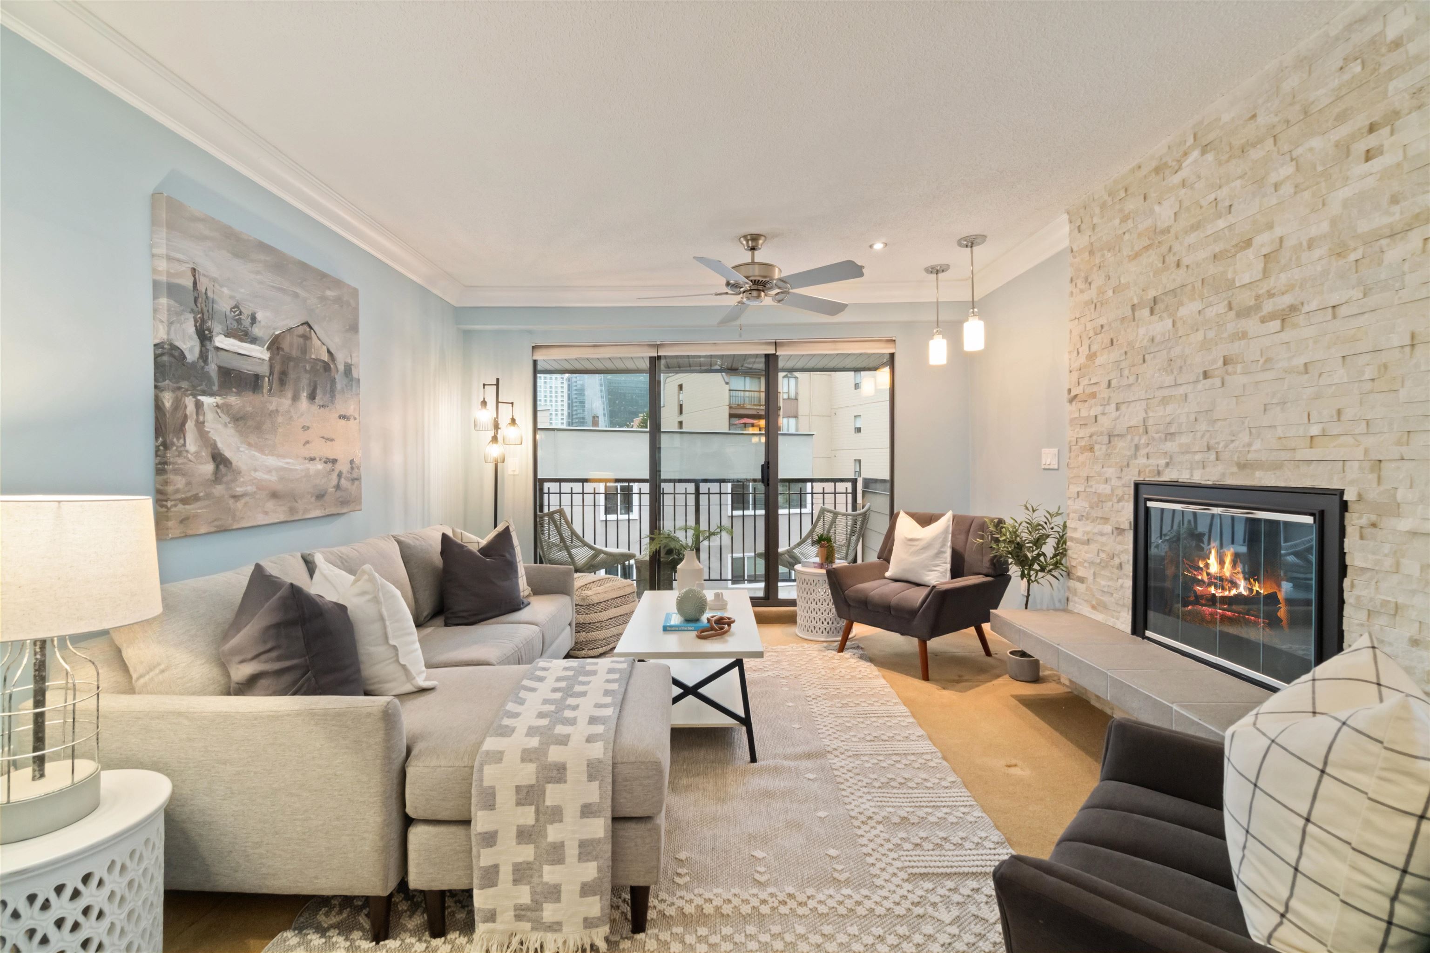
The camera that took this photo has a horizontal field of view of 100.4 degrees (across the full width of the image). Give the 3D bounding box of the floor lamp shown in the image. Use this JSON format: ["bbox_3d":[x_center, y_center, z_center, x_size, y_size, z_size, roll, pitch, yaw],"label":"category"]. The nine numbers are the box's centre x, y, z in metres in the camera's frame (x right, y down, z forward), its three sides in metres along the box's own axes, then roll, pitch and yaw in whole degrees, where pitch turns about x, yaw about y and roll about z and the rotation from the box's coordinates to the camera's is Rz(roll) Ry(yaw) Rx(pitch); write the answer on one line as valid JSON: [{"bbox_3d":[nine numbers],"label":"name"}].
[{"bbox_3d":[-1.386,0.249,3.793,0.310,1.750,0.270,0,1,-1],"label":"floor lamp"}]

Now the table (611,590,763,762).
[{"bbox_3d":[-0.103,0.910,2.922,0.590,0.460,1.125,0,1,-1],"label":"table"}]

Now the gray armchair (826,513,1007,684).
[{"bbox_3d":[1.276,0.690,3.743,0.820,0.850,0.760,-1,2,-37],"label":"gray armchair"}]

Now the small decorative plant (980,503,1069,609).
[{"bbox_3d":[1.660,0.634,3.333,0.450,0.980,0.450,0,1,-1],"label":"small decorative plant"}]

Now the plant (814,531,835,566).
[{"bbox_3d":[0.756,0.493,4.141,0.140,0.235,0.140,0,1,-1],"label":"plant"}]

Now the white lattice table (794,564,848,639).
[{"bbox_3d":[0.782,0.871,4.200,0.410,0.470,0.410,0,1,-1],"label":"white lattice table"}]

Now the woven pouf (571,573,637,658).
[{"bbox_3d":[-0.815,0.903,3.965,0.460,0.430,0.460,1,2,37],"label":"woven pouf"}]

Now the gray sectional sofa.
[{"bbox_3d":[-0.931,0.725,2.464,1.620,0.860,2.050,0,1,-1],"label":"gray sectional sofa"}]

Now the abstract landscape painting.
[{"bbox_3d":[-1.821,-0.373,2.504,0.045,1.130,1.090,0,1,-1],"label":"abstract landscape painting"}]

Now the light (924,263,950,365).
[{"bbox_3d":[1.438,-1.028,3.851,0.160,0.620,0.160,0,1,-1],"label":"light"}]

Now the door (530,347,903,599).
[{"bbox_3d":[-0.004,0.003,4.462,2.680,1.970,0.120,0,1,-1],"label":"door"}]

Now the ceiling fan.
[{"bbox_3d":[0.218,-1.130,3.276,1.280,0.390,1.280,0,1,-1],"label":"ceiling fan"}]

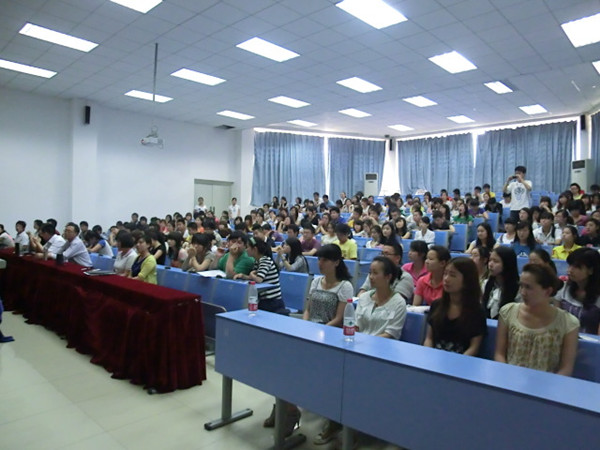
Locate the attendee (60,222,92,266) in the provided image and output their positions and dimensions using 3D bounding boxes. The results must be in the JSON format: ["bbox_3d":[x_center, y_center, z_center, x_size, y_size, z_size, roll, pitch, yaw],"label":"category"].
[{"bbox_3d":[-3.096,0.601,5.722,0.480,1.250,0.720,2,3,43],"label":"attendee"}]

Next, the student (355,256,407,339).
[{"bbox_3d":[0.477,0.788,2.660,0.460,1.150,0.680,2,2,43],"label":"student"}]

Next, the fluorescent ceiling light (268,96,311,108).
[{"bbox_3d":[-0.295,-3.551,12.050,0.600,0.070,1.200,2,2,43],"label":"fluorescent ceiling light"}]

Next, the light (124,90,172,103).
[{"bbox_3d":[-4.142,-3.577,11.463,0.600,0.080,1.200,2,3,43],"label":"light"}]

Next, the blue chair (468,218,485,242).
[{"bbox_3d":[3.016,0.282,7.426,0.480,0.820,0.450,2,3,43],"label":"blue chair"}]

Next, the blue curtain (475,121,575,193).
[{"bbox_3d":[8.127,-2.169,15.287,3.360,2.890,0.180,2,3,43],"label":"blue curtain"}]

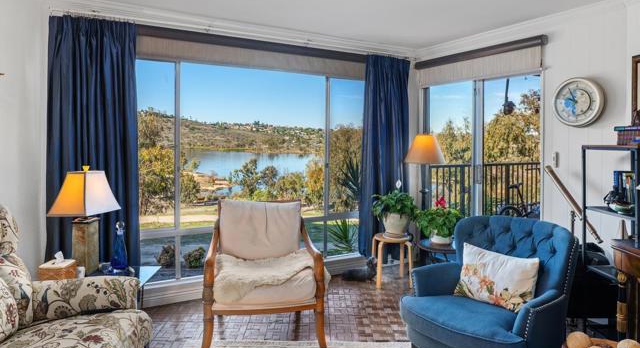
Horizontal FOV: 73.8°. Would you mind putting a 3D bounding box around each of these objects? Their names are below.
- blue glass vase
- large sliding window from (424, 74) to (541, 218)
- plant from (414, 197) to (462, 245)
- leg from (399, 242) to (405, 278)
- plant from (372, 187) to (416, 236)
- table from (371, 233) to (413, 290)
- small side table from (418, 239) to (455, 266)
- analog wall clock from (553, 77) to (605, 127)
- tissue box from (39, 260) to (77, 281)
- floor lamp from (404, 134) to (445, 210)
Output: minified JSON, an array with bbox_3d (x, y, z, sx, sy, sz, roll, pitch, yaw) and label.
[{"bbox_3d":[-1.285,0.458,2.740,0.105,0.305,0.105,0,4,0],"label":"blue glass vase"},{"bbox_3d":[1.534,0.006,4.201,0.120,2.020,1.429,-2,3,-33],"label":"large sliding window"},{"bbox_3d":[1.005,0.401,3.600,0.410,0.410,0.400,0,3,0],"label":"plant"},{"bbox_3d":[0.821,0.834,4.251,0.042,0.400,0.042,0,3,0],"label":"leg"},{"bbox_3d":[0.718,0.375,4.130,0.420,0.440,0.400,0,4,0],"label":"plant"},{"bbox_3d":[0.695,0.831,4.130,0.370,0.450,0.370,0,4,0],"label":"table"},{"bbox_3d":[1.073,0.845,3.630,0.490,0.480,0.490,0,4,0],"label":"small side table"},{"bbox_3d":[2.070,-0.573,3.410,0.065,0.370,0.370,-2,4,-34],"label":"analog wall clock"},{"bbox_3d":[-1.499,0.571,2.440,0.145,0.120,0.160,0,4,-3],"label":"tissue box"},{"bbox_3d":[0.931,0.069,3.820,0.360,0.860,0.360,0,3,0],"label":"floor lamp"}]

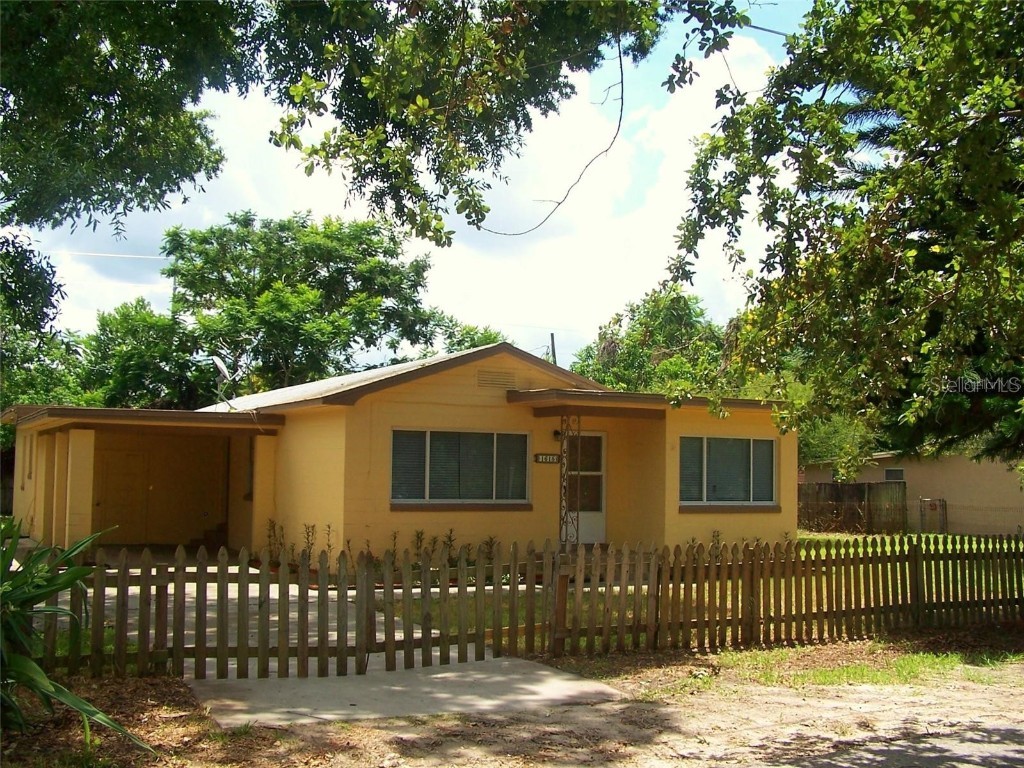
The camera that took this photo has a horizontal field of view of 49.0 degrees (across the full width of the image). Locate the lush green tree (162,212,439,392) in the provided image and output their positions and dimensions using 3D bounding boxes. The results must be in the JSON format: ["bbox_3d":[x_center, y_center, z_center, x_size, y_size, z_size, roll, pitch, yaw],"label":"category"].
[{"bbox_3d":[-6.050,-0.320,32.200,7.900,9.200,7.300,0,-5,0],"label":"lush green tree"}]

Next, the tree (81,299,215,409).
[{"bbox_3d":[-9.750,0.880,30.050,4.000,6.400,3.800,0,-5,0],"label":"tree"}]

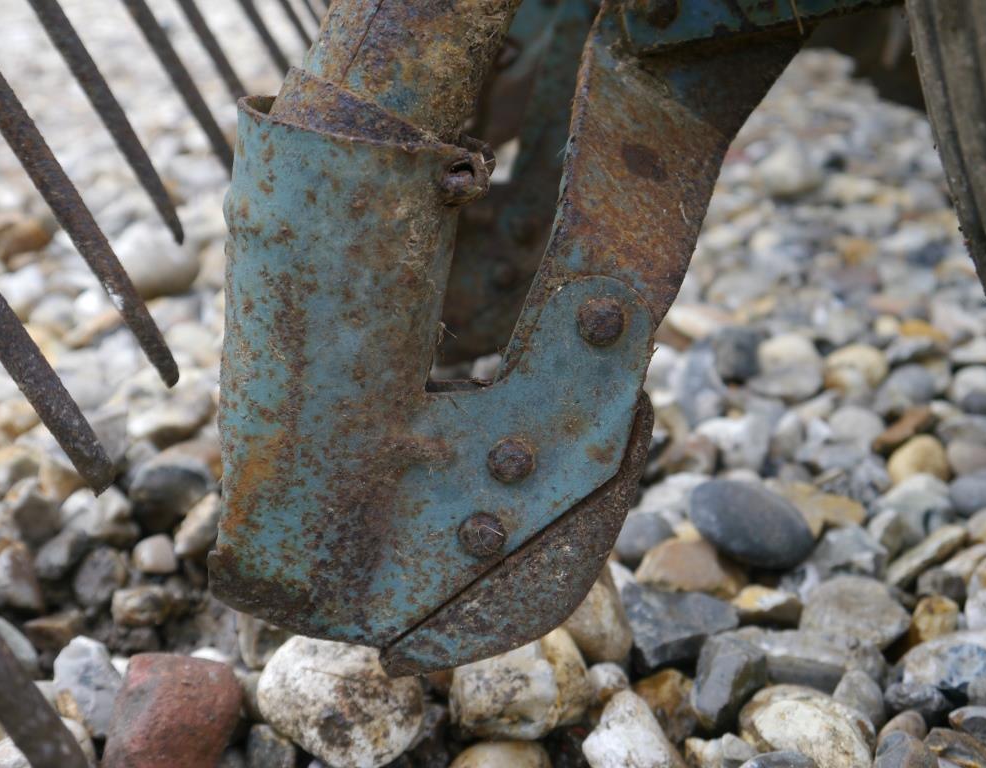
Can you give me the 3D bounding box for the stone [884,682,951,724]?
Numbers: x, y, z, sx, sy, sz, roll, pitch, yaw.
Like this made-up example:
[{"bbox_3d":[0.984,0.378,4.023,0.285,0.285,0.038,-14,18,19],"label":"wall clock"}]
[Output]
[{"bbox_3d":[0.141,0.106,0.470,0.022,0.014,0.018,0,22,0],"label":"stone"}]

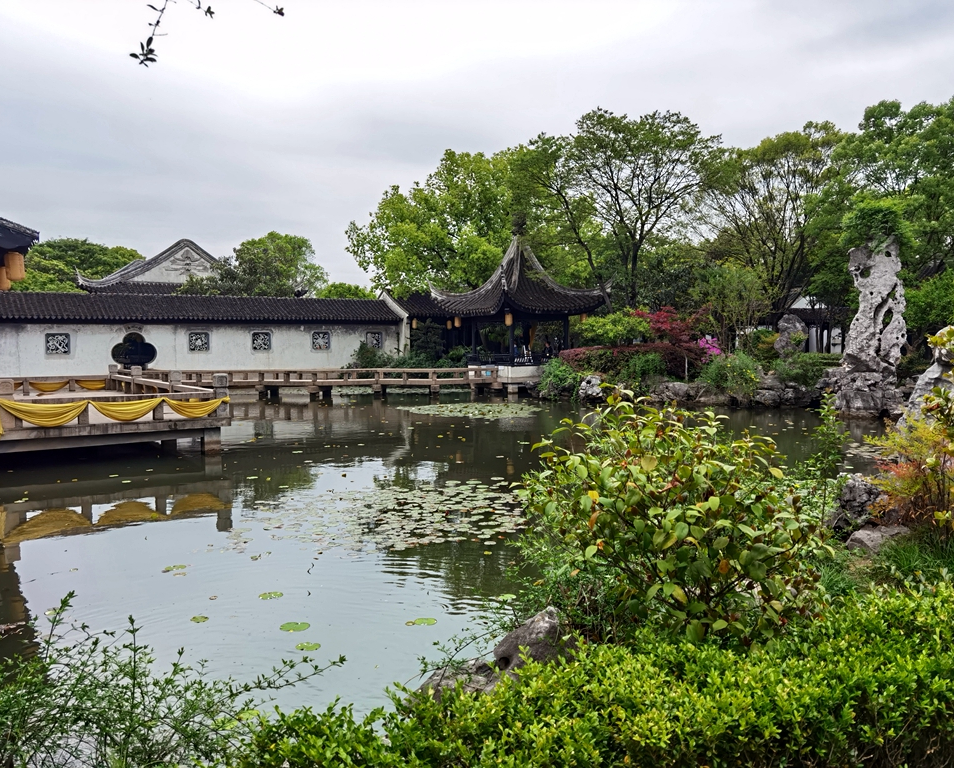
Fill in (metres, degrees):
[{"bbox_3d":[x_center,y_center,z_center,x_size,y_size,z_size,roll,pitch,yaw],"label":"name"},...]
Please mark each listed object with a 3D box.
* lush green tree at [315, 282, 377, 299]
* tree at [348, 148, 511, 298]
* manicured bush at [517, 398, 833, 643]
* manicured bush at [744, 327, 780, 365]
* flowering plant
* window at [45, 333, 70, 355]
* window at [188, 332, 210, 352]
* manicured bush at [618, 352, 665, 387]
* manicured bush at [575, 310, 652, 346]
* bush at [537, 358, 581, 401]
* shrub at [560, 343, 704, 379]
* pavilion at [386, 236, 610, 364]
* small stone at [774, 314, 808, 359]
[{"bbox_3d":[-10.043,-4.429,61.000,5.600,6.640,5.200,-1,3,-9],"label":"lush green tree"},{"bbox_3d":[-2.848,-7.777,50.000,10.500,13.920,10.000,-1,3,-3],"label":"tree"},{"bbox_3d":[1.145,0.803,4.700,1.750,1.500,1.500,0,4,0],"label":"manicured bush"},{"bbox_3d":[11.755,-1.547,33.000,1.500,1.490,1.400,0,3,20],"label":"manicured bush"},{"bbox_3d":[8.442,-1.289,29.000,0.900,0.850,0.800,0,4,0],"label":"flowering plant"},{"bbox_3d":[-20.484,-1.970,39.000,1.080,1.060,0.150,-2,3,-30],"label":"window"},{"bbox_3d":[-14.758,-2.208,42.400,1.080,1.070,0.150,-2,3,-30],"label":"window"},{"bbox_3d":[5.973,-0.490,29.000,1.750,1.310,1.500,0,3,12],"label":"manicured bush"},{"bbox_3d":[5.298,-2.076,31.000,2.900,1.600,2.300,0,4,0],"label":"manicured bush"},{"bbox_3d":[3.026,-0.202,29.300,1.600,1.600,1.400,0,4,0],"label":"bush"},{"bbox_3d":[5.610,-0.853,29.000,5.100,1.350,2.000,0,4,0],"label":"shrub"},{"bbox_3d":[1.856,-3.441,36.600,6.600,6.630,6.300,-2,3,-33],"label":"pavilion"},{"bbox_3d":[13.345,-1.913,34.000,1.400,2.090,1.150,0,3,21],"label":"small stone"}]

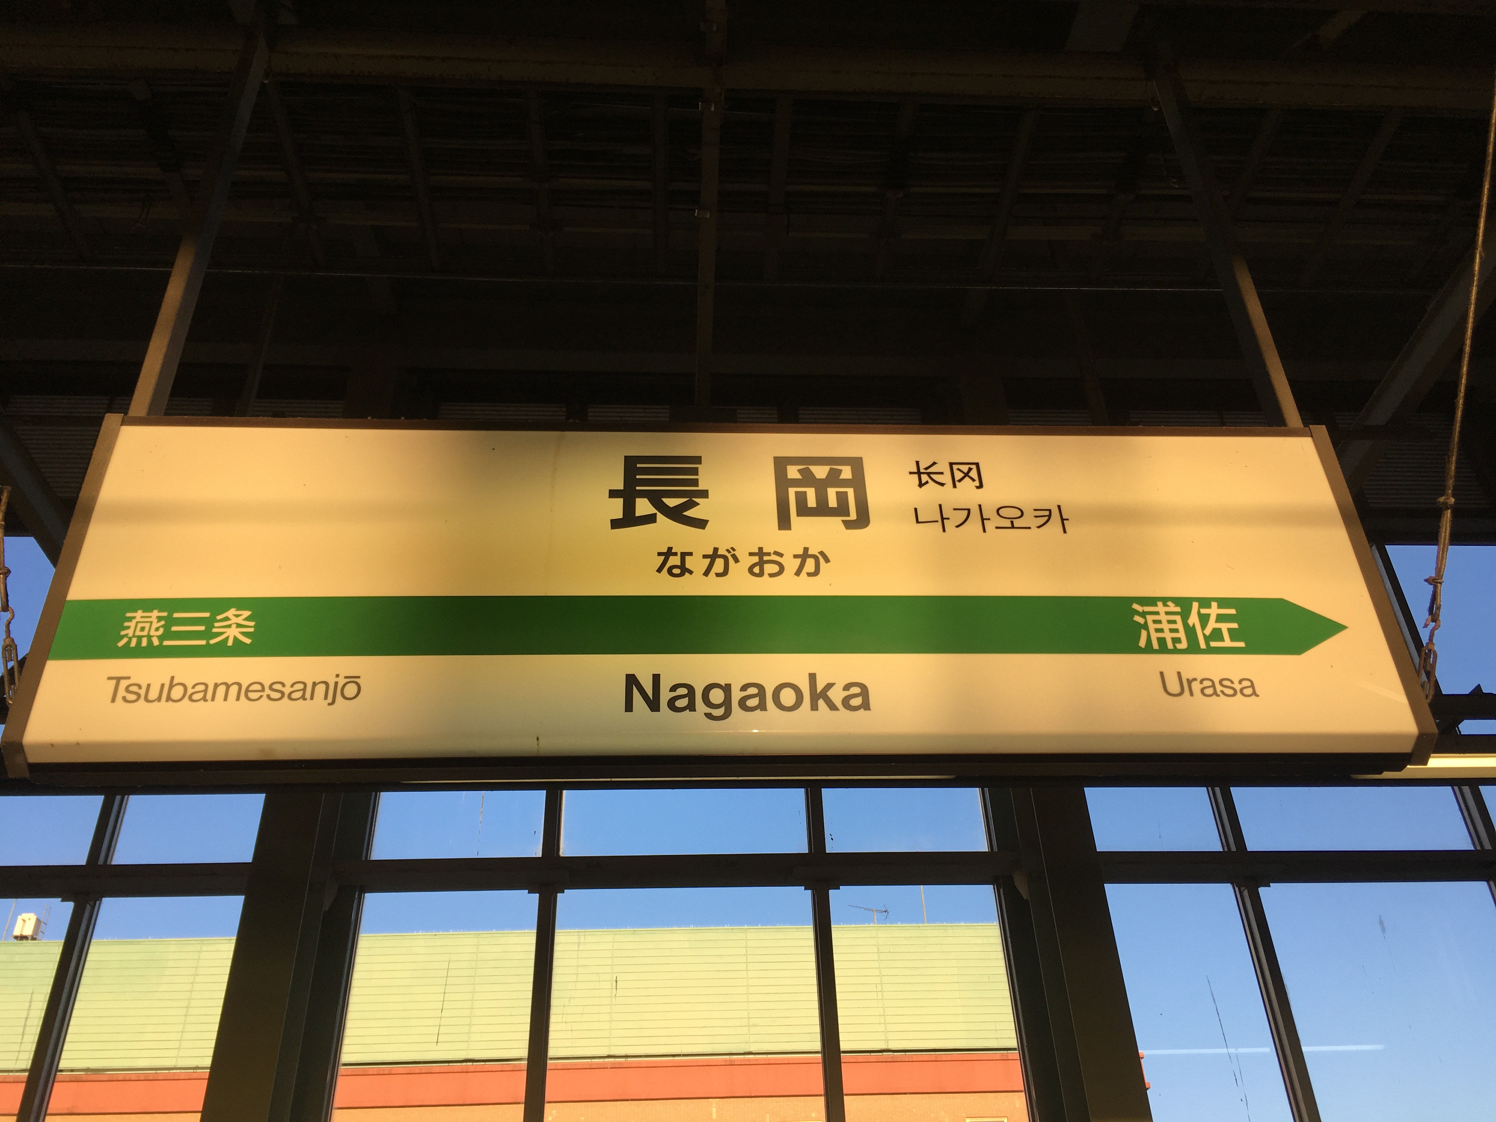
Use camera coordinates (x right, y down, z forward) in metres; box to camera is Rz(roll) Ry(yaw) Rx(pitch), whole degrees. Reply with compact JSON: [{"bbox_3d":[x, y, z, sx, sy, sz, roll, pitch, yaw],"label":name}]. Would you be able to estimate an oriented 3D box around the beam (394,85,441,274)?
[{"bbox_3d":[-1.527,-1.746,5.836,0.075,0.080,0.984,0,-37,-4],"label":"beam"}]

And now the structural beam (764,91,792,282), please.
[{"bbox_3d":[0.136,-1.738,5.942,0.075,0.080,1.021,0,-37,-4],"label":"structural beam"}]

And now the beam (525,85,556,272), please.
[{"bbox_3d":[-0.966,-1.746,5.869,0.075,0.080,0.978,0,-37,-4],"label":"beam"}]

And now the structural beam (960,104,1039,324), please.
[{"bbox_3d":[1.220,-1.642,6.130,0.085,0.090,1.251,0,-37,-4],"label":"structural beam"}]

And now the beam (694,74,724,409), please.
[{"bbox_3d":[-0.139,-0.999,4.252,0.058,0.060,1.363,0,-36,-4],"label":"beam"}]

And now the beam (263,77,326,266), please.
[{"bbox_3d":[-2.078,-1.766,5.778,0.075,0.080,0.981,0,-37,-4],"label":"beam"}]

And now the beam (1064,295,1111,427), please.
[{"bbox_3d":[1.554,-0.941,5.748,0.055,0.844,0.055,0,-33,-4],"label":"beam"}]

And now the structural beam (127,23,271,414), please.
[{"bbox_3d":[-1.372,-0.903,3.193,0.042,1.549,0.072,0,-33,-4],"label":"structural beam"}]

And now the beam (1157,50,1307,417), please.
[{"bbox_3d":[1.258,-0.894,3.356,0.042,1.549,0.072,0,-33,-4],"label":"beam"}]

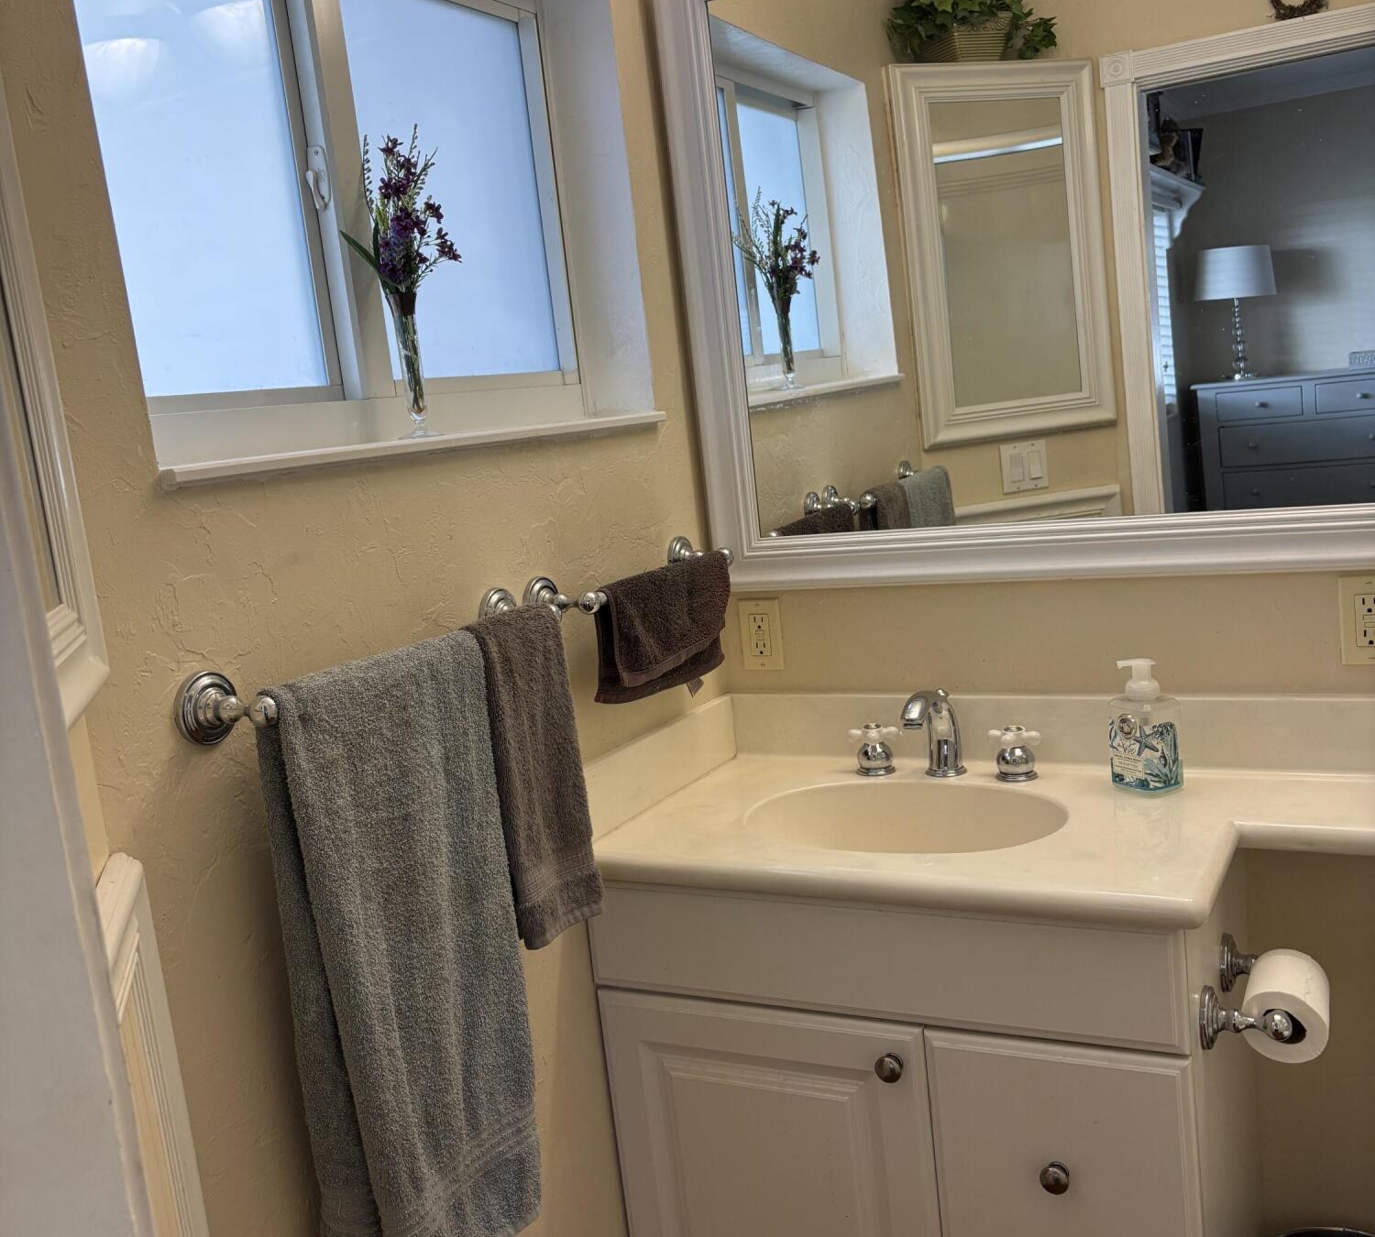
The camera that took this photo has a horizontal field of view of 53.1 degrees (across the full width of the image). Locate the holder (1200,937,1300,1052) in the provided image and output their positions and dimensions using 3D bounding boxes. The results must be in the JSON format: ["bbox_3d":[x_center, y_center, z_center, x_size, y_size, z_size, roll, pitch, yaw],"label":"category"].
[{"bbox_3d":[0.684,0.449,1.655,0.092,0.070,0.235,-1,11,29],"label":"holder"}]

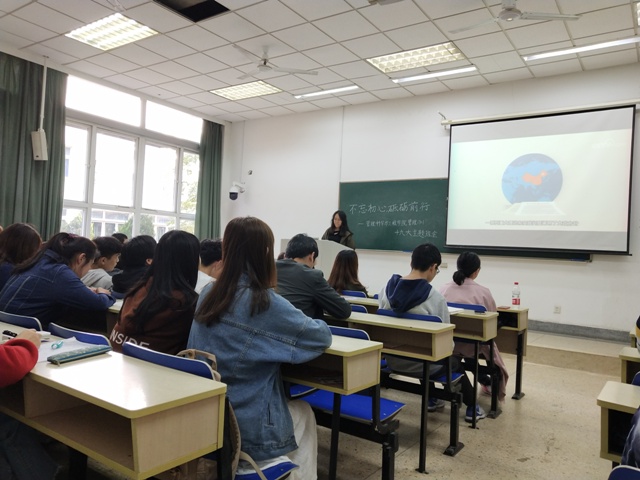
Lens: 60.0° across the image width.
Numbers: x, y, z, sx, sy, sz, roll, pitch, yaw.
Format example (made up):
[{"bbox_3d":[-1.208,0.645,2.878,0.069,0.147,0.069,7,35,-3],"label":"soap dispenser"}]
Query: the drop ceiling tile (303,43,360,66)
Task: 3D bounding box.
[{"bbox_3d":[0.155,-2.347,7.062,0.600,0.020,0.600,2,-1,35],"label":"drop ceiling tile"}]

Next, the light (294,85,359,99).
[{"bbox_3d":[0.096,-2.281,8.554,1.230,0.080,0.100,2,-1,35],"label":"light"}]

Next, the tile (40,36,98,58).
[{"bbox_3d":[-3.264,-2.557,7.392,0.600,0.030,0.600,2,-1,35],"label":"tile"}]

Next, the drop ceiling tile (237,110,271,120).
[{"bbox_3d":[-1.229,-2.244,9.996,0.600,0.020,0.450,2,-2,35],"label":"drop ceiling tile"}]

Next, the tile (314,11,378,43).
[{"bbox_3d":[0.297,-2.354,6.148,0.600,0.020,0.600,2,-1,35],"label":"tile"}]

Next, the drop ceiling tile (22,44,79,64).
[{"bbox_3d":[-3.662,-2.504,7.519,0.530,0.020,0.600,2,-2,35],"label":"drop ceiling tile"}]

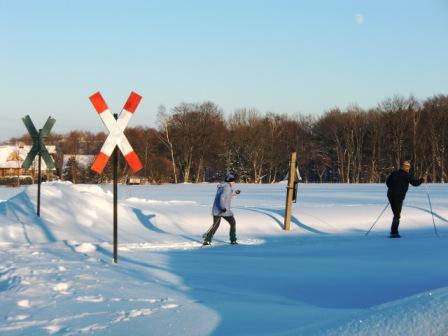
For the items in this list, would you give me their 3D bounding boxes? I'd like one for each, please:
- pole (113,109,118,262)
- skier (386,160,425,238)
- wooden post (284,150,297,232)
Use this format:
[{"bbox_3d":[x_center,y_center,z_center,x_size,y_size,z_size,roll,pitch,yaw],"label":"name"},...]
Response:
[{"bbox_3d":[-1.508,0.286,13.700,0.060,2.110,0.060,0,0,0],"label":"pole"},{"bbox_3d":[4.060,0.705,22.000,0.650,1.740,0.600,0,0,-28],"label":"skier"},{"bbox_3d":[1.627,0.573,24.000,0.140,1.920,0.140,6,0,14],"label":"wooden post"}]

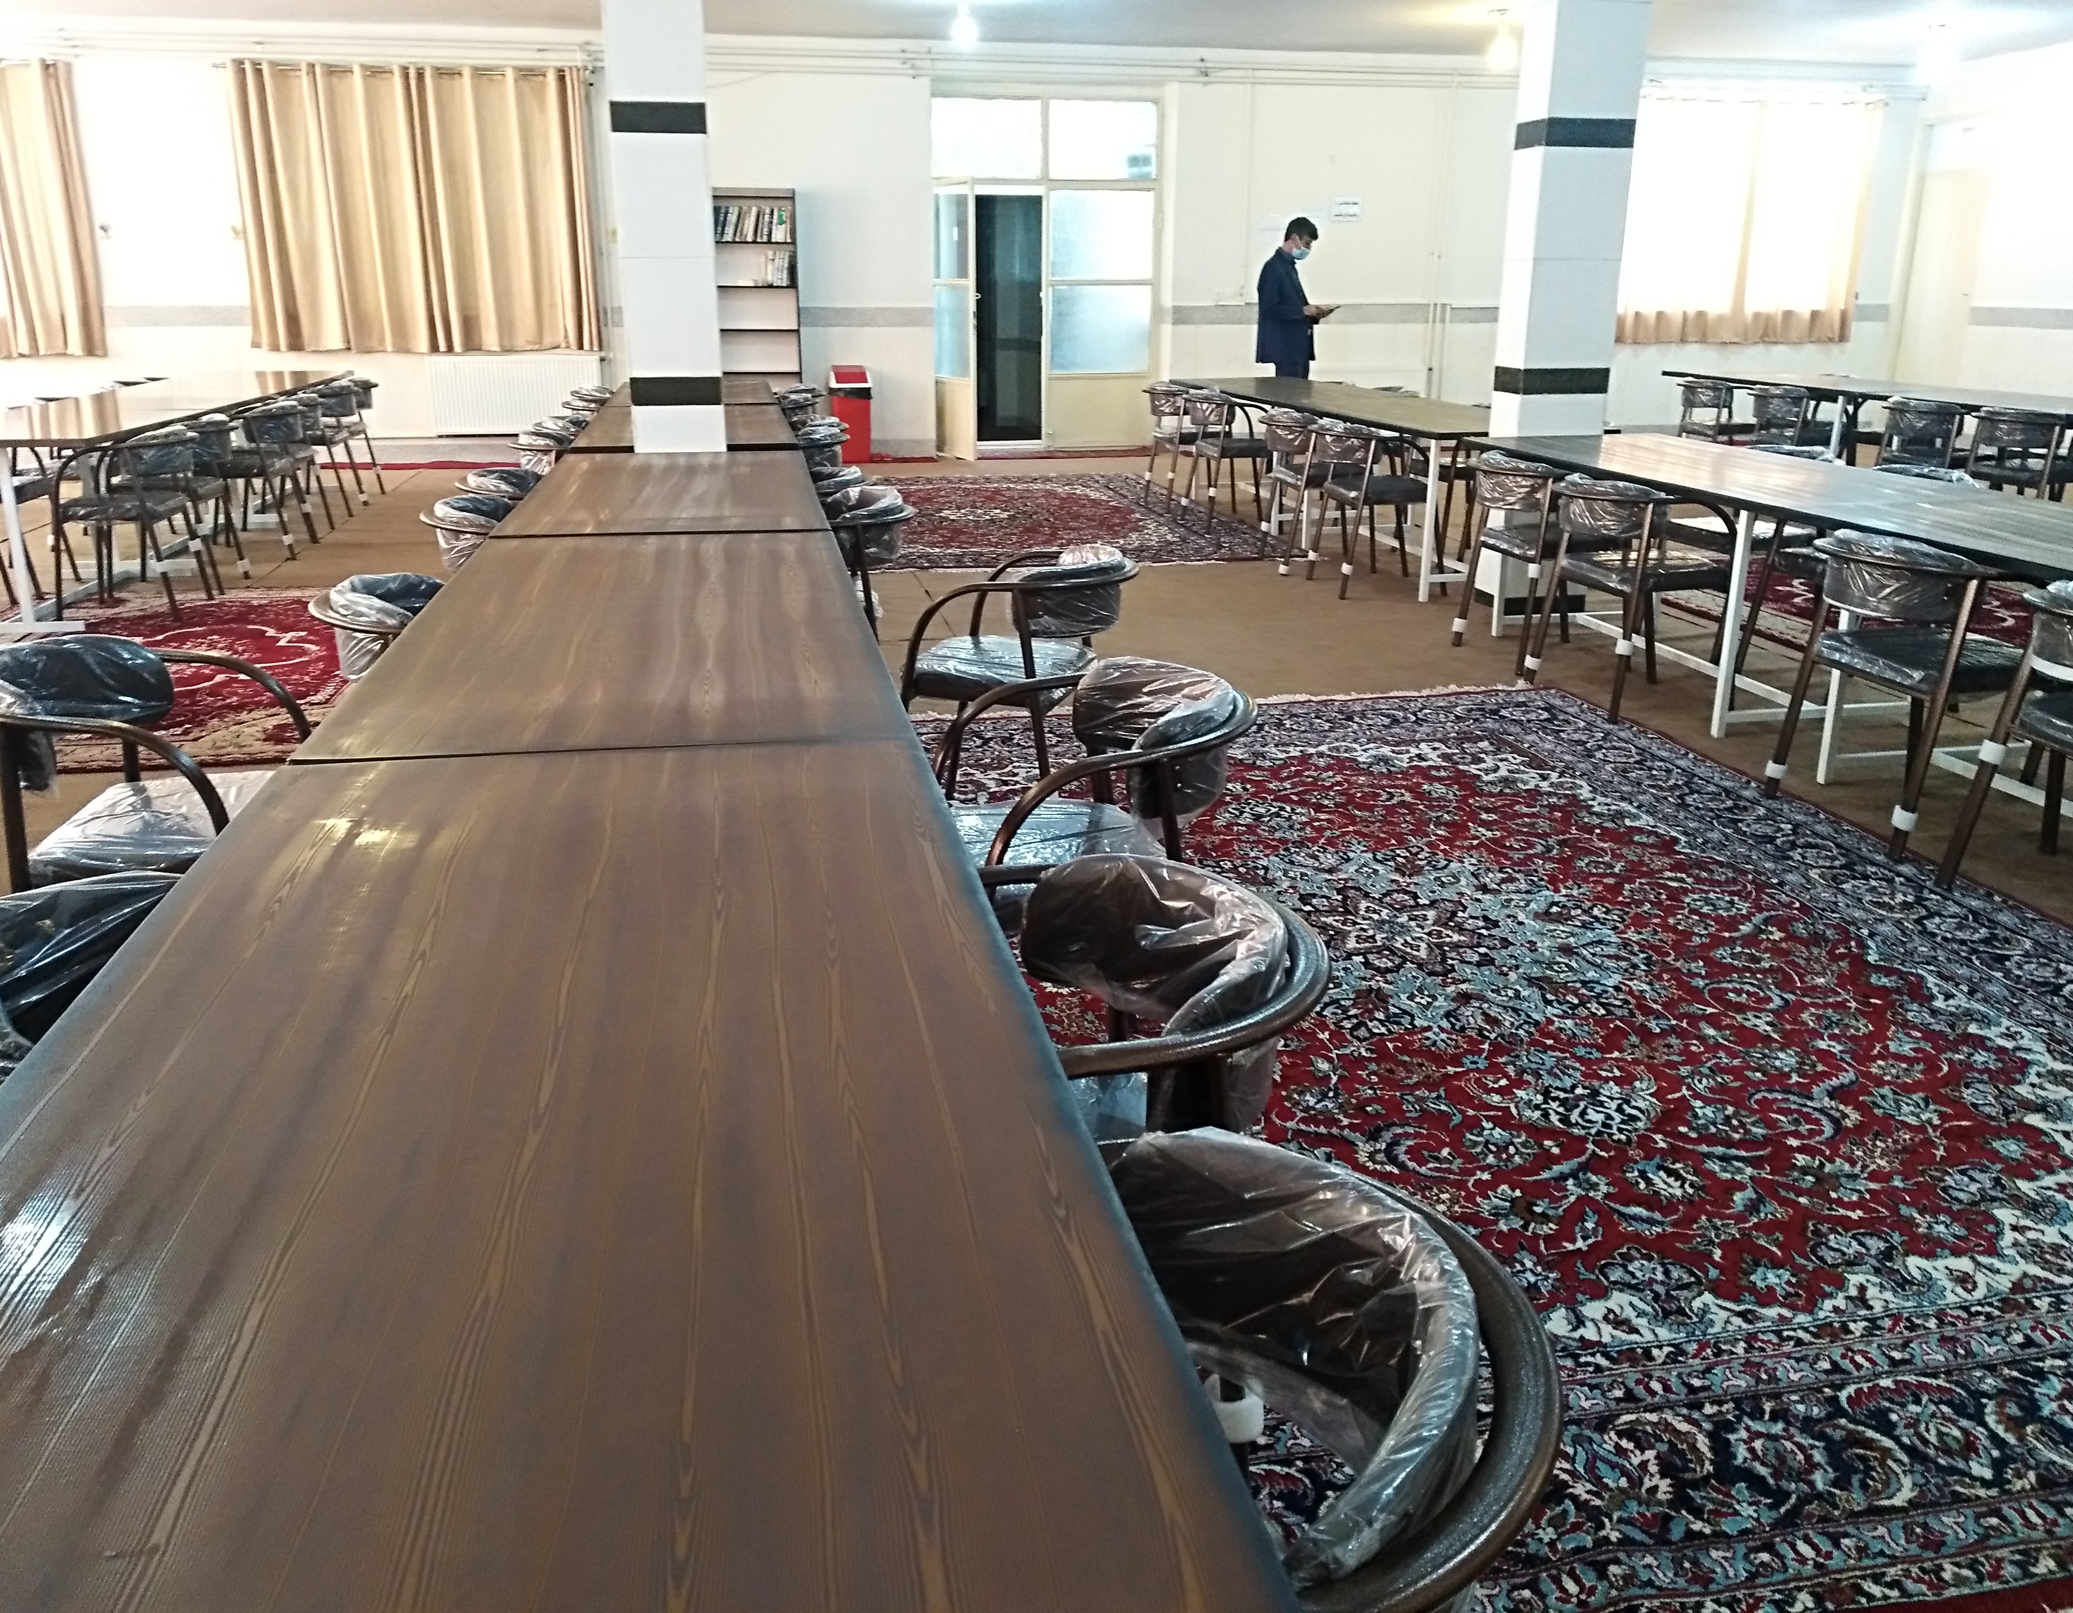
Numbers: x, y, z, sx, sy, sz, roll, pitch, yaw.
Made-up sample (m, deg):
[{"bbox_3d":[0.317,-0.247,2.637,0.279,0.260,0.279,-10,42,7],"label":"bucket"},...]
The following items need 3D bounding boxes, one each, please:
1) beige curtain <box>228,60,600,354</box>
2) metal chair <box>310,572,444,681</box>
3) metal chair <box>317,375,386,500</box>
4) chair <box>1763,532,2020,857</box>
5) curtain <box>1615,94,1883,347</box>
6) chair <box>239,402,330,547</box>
[{"bbox_3d":[-4.442,-4.294,11.671,2.430,1.940,0.150,-3,19,-10],"label":"beige curtain"},{"bbox_3d":[-1.382,-0.176,3.854,0.570,0.740,0.570,-3,18,-10],"label":"metal chair"},{"bbox_3d":[-4.557,-2.363,10.428,0.550,0.770,0.560,-3,18,-10],"label":"metal chair"},{"bbox_3d":[2.369,-0.321,4.319,0.570,0.770,0.560,-3,19,-10],"label":"chair"},{"bbox_3d":[5.912,-4.854,13.503,2.250,1.950,0.150,-3,19,-10],"label":"curtain"},{"bbox_3d":[-4.102,-1.795,8.655,0.570,0.770,0.560,-3,19,-10],"label":"chair"}]

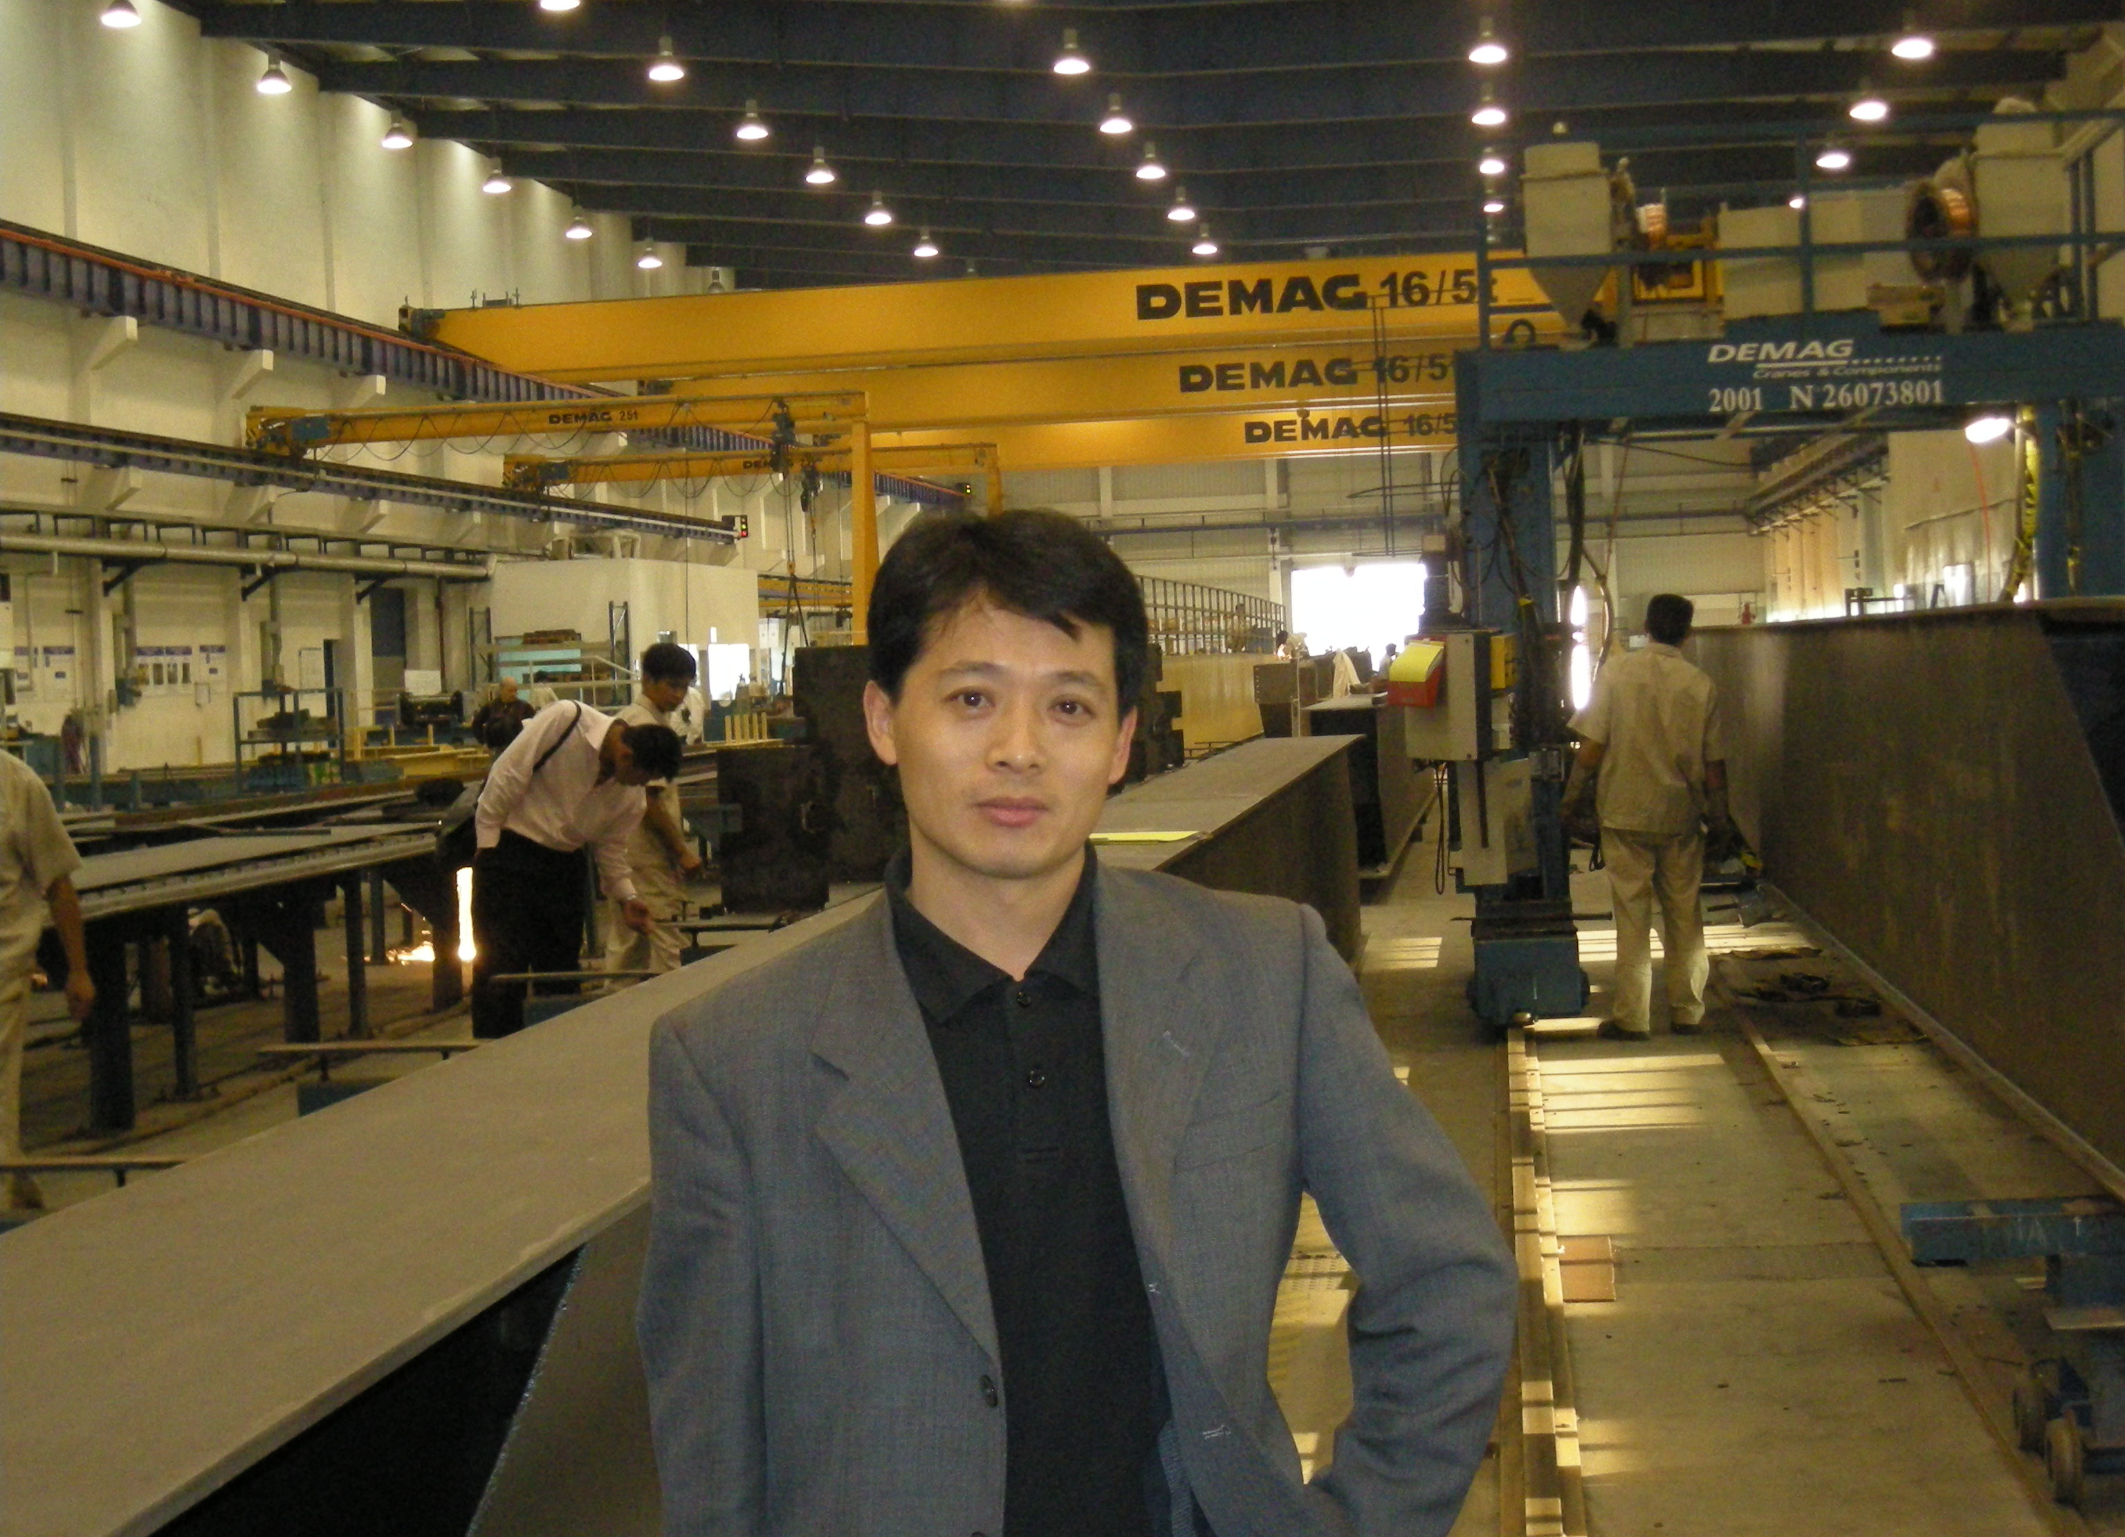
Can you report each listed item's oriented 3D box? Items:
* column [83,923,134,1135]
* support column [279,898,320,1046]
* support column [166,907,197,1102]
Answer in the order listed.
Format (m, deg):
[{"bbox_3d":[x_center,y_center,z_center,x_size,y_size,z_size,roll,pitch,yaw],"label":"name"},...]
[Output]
[{"bbox_3d":[-3.450,0.908,13.560,0.115,0.800,0.110,-2,2,7],"label":"column"},{"bbox_3d":[-3.201,0.879,15.768,0.115,0.720,0.110,-2,2,7],"label":"support column"},{"bbox_3d":[-3.436,0.894,14.645,0.065,0.770,0.080,-2,2,7],"label":"support column"}]

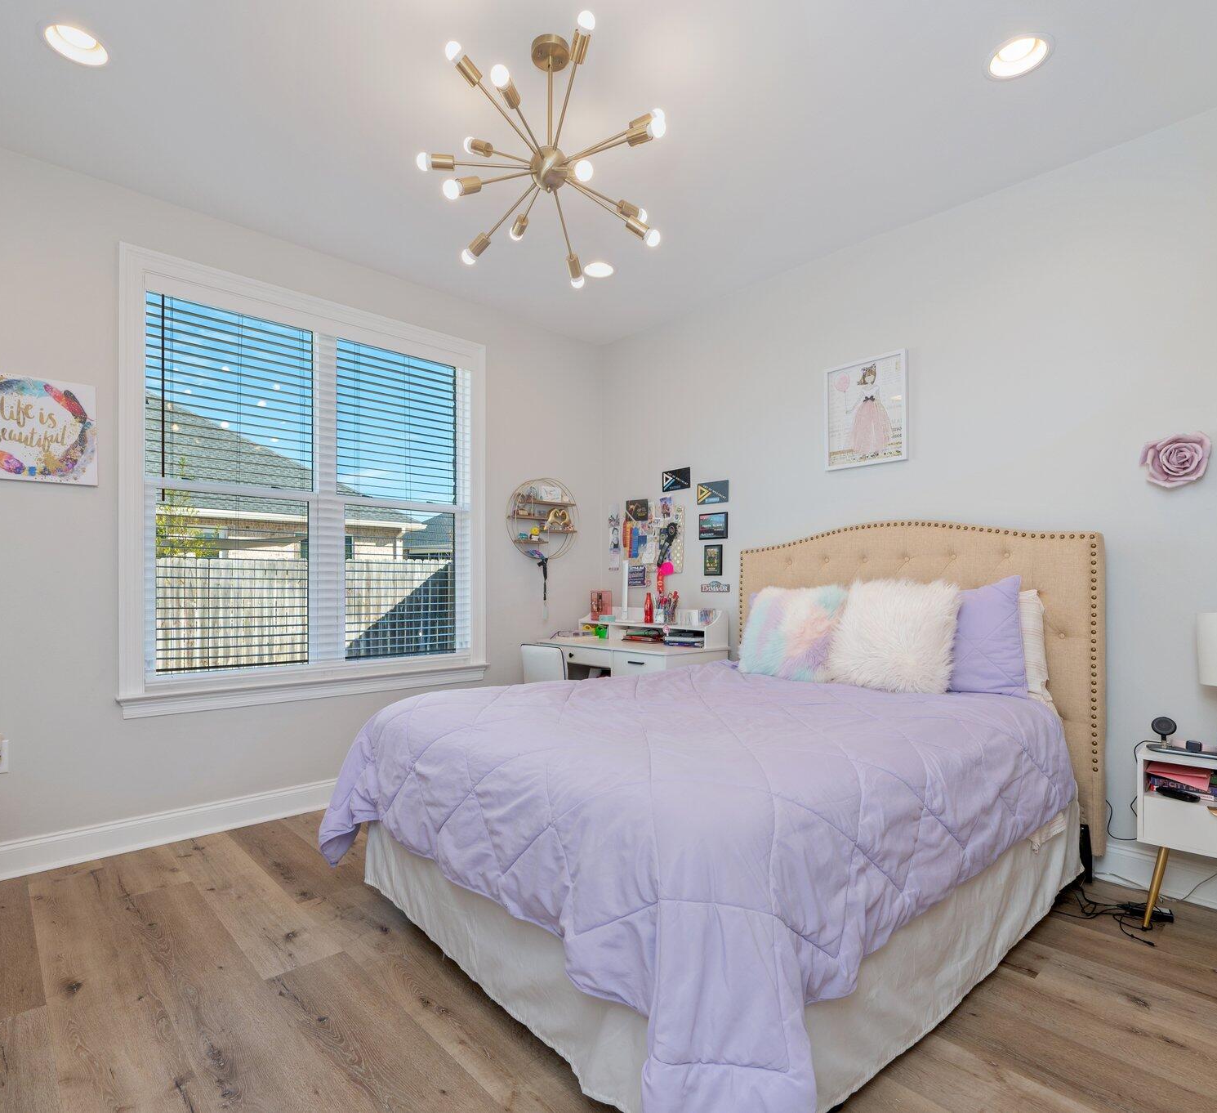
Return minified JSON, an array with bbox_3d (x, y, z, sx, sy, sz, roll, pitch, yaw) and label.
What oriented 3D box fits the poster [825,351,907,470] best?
[{"bbox_3d":[1.224,-0.686,3.107,0.025,0.508,0.406,1,-2,-45],"label":"poster"}]

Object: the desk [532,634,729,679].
[{"bbox_3d":[0.115,0.898,3.905,0.490,0.780,1.050,1,-2,-45],"label":"desk"}]

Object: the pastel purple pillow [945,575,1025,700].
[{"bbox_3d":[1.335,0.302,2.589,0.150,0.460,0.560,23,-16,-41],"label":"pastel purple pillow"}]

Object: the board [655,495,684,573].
[{"bbox_3d":[0.372,-0.122,3.980,0.020,0.420,0.260,1,-2,-45],"label":"board"}]

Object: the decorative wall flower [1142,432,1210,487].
[{"bbox_3d":[1.955,-0.333,2.238,0.070,0.178,0.185,1,-2,-43],"label":"decorative wall flower"}]

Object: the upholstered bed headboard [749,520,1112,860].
[{"bbox_3d":[1.271,0.478,2.934,0.090,1.254,1.571,1,-2,-43],"label":"upholstered bed headboard"}]

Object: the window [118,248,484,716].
[{"bbox_3d":[-1.345,-0.286,3.205,1.720,1.940,0.120,1,-2,-43],"label":"window"}]

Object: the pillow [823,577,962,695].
[{"bbox_3d":[1.120,0.309,2.562,0.180,0.420,0.460,25,-18,-40],"label":"pillow"}]

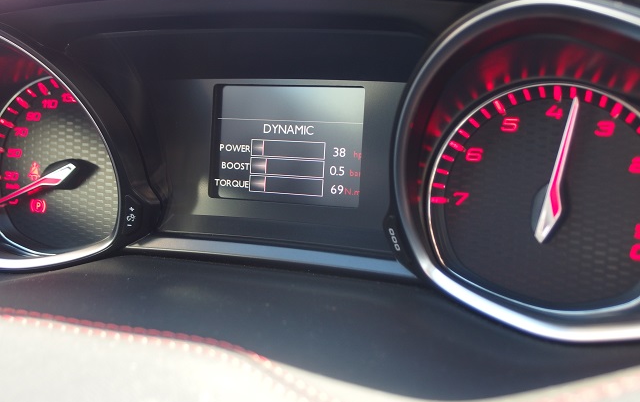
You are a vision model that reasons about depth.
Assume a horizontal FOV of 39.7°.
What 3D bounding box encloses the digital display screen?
[{"bbox_3d":[-0.015,-0.026,0.410,0.074,0.054,0.010,3,2,17],"label":"digital display screen"}]

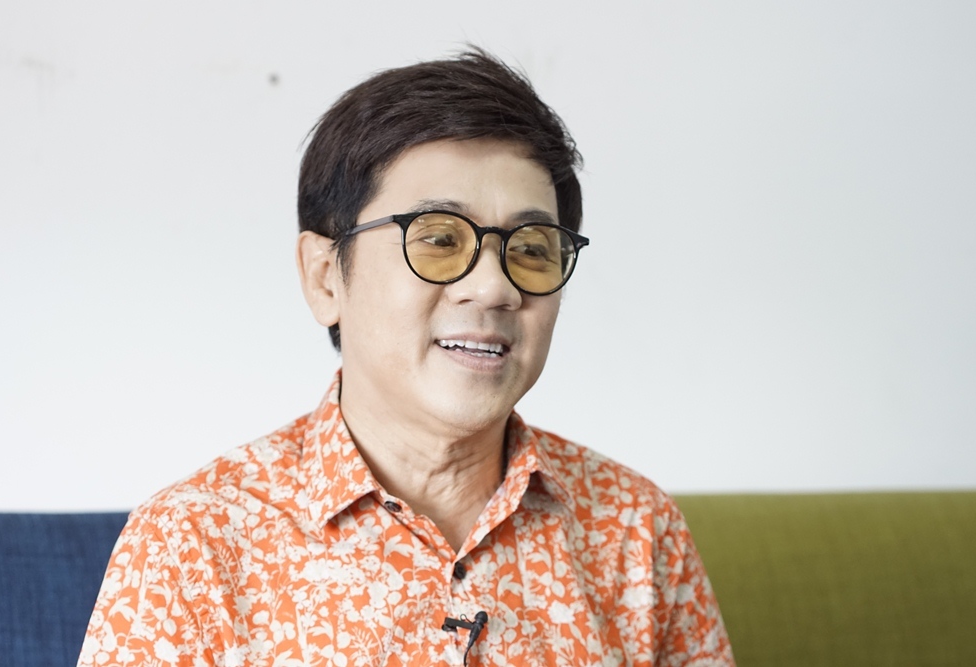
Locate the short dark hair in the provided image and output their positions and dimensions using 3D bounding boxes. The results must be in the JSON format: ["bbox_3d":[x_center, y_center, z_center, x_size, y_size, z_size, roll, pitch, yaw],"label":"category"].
[{"bbox_3d":[-0.031,-0.086,2.730,0.180,0.195,0.210,5,-6,-26],"label":"short dark hair"}]

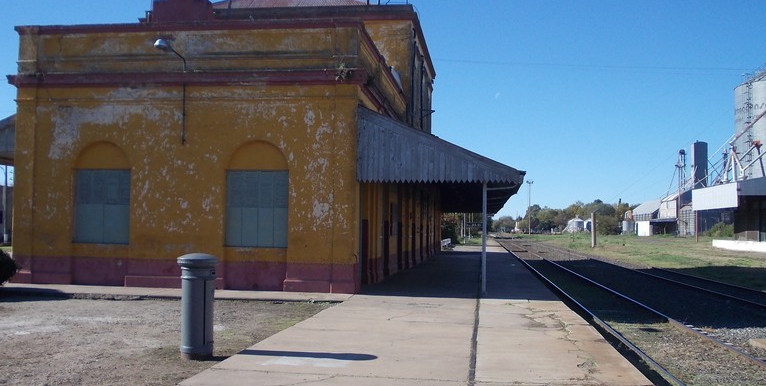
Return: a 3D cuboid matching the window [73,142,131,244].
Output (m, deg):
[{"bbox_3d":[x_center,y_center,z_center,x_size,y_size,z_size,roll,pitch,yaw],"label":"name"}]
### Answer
[{"bbox_3d":[-7.107,-0.013,21.382,1.540,2.600,0.200,1,-2,8],"label":"window"}]

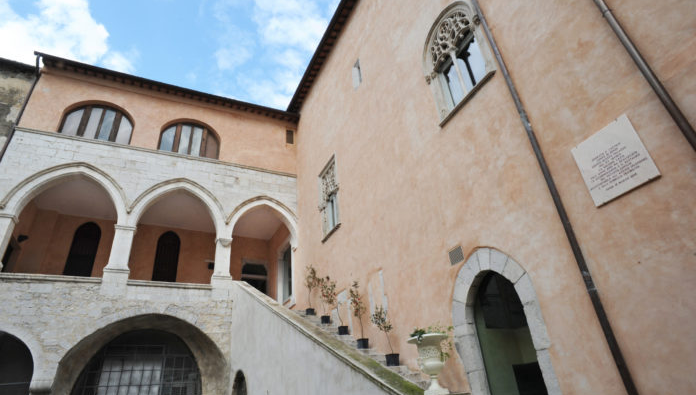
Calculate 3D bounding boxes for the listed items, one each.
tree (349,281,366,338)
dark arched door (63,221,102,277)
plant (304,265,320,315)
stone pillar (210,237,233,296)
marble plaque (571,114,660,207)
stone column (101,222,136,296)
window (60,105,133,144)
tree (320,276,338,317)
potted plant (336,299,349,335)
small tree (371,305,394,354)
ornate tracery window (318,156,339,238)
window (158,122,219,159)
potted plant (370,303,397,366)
[{"bbox_3d":[0.252,2.647,9.160,0.301,1.350,0.315,9,-33,-24],"label":"tree"},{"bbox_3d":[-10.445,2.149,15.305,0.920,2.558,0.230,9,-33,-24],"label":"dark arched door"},{"bbox_3d":[-1.135,2.826,12.124,0.495,1.575,0.513,-4,-29,-2],"label":"plant"},{"bbox_3d":[-4.284,2.342,13.209,0.621,1.771,0.598,9,-33,-24],"label":"stone pillar"},{"bbox_3d":[3.032,-0.416,4.460,0.029,0.824,0.711,9,-32,-24],"label":"marble plaque"},{"bbox_3d":[-7.148,1.999,12.083,0.684,2.259,0.585,9,-32,-24],"label":"stone column"},{"bbox_3d":[-8.835,-2.647,13.782,2.124,1.575,0.180,9,-32,-24],"label":"window"},{"bbox_3d":[-0.544,2.773,10.799,0.508,1.202,0.513,-4,-29,-2],"label":"tree"},{"bbox_3d":[-0.129,3.070,9.908,0.216,0.897,0.226,9,-33,-24],"label":"potted plant"},{"bbox_3d":[0.719,2.710,7.935,0.343,0.974,0.359,9,-33,-24],"label":"small tree"},{"bbox_3d":[-0.635,0.014,12.527,0.225,2.520,1.463,9,-32,-24],"label":"ornate tracery window"},{"bbox_3d":[-6.066,-2.240,15.006,2.139,1.656,0.230,9,-33,-24],"label":"window"},{"bbox_3d":[0.765,2.805,7.875,0.408,1.206,0.426,-4,-30,-2],"label":"potted plant"}]

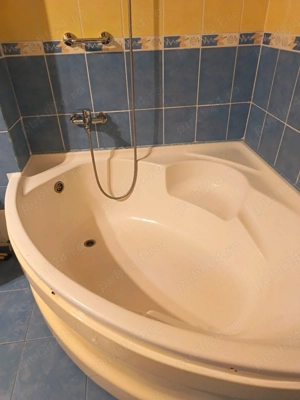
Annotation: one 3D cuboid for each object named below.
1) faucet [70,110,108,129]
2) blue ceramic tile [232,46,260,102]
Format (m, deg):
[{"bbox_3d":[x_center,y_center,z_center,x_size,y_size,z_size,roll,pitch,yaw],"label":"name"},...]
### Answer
[{"bbox_3d":[-0.342,-0.446,1.536,0.203,0.095,0.106,-5,34,-5],"label":"faucet"},{"bbox_3d":[0.536,-0.698,1.561,0.127,0.299,0.010,-5,34,-5],"label":"blue ceramic tile"}]

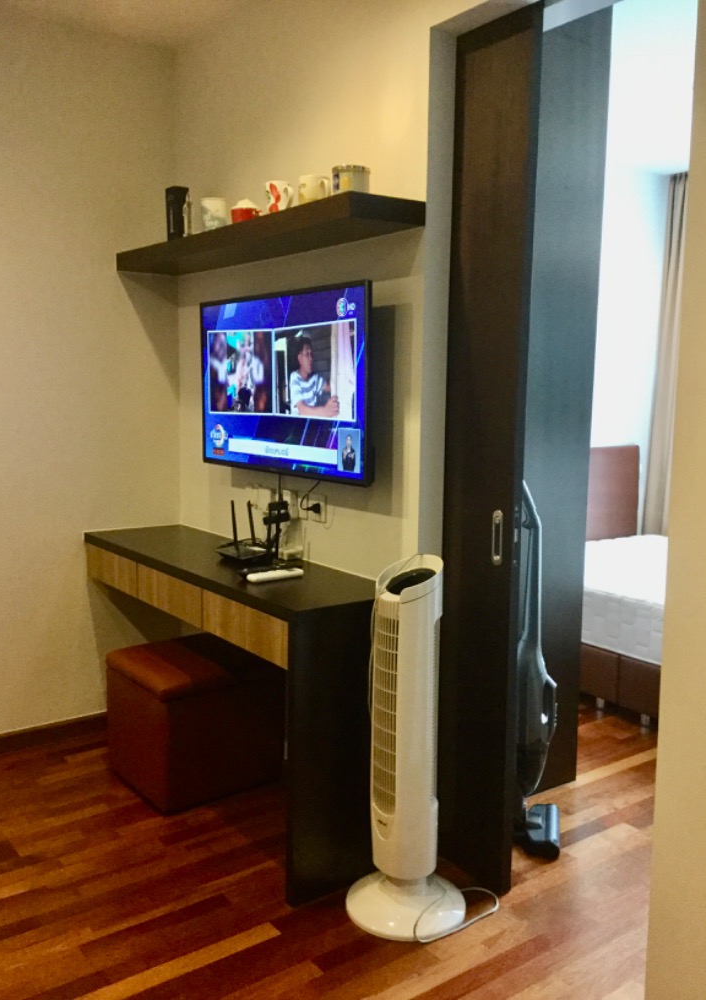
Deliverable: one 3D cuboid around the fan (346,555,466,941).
[{"bbox_3d":[0.143,0.598,2.254,0.312,0.919,0.312,-5,9,-39],"label":"fan"}]

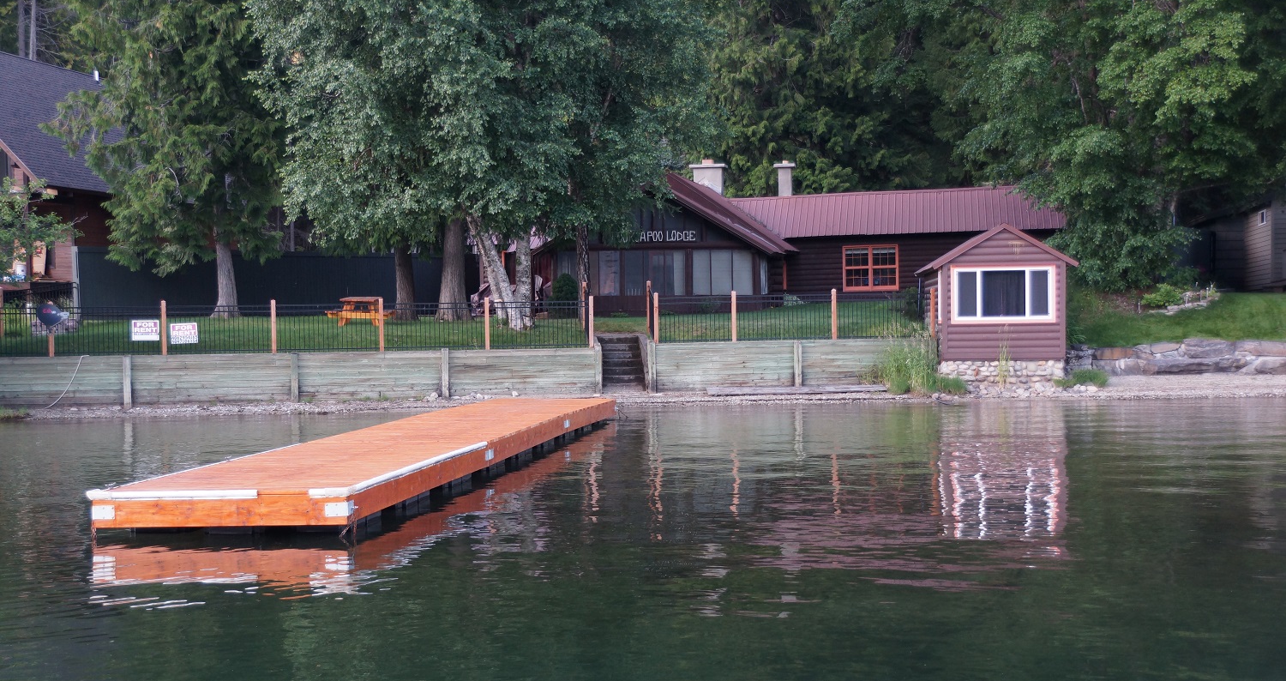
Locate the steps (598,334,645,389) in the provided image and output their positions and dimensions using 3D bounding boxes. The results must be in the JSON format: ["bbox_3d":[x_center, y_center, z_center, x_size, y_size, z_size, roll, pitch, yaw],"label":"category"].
[{"bbox_3d":[-0.530,0.497,36.200,1.050,1.240,1.950,-1,1,-6],"label":"steps"}]

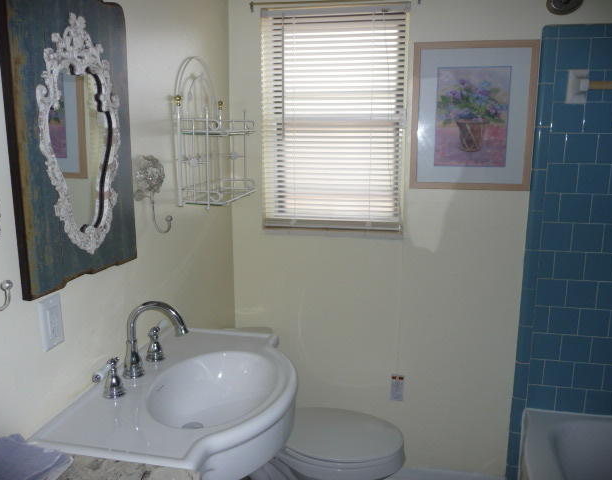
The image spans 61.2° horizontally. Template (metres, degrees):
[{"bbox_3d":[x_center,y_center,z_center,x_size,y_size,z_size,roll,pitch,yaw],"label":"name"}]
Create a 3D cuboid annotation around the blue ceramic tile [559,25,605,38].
[{"bbox_3d":[0.978,-0.739,1.839,0.152,0.045,0.013,2,10,10],"label":"blue ceramic tile"}]

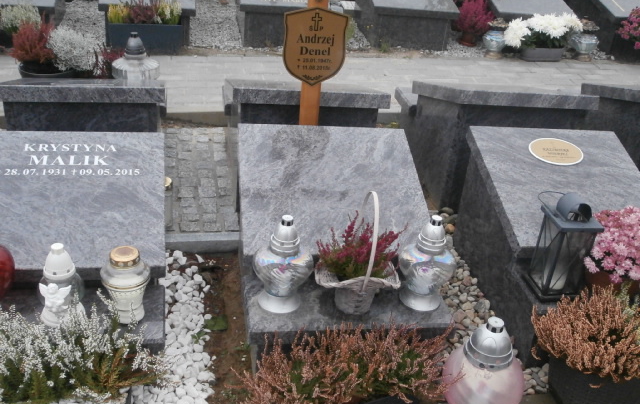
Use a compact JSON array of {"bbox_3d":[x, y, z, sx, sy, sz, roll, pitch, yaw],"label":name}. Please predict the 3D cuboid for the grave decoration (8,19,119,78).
[{"bbox_3d":[-1.193,-0.676,3.307,0.470,0.350,0.280,0,28,-11],"label":"grave decoration"}]

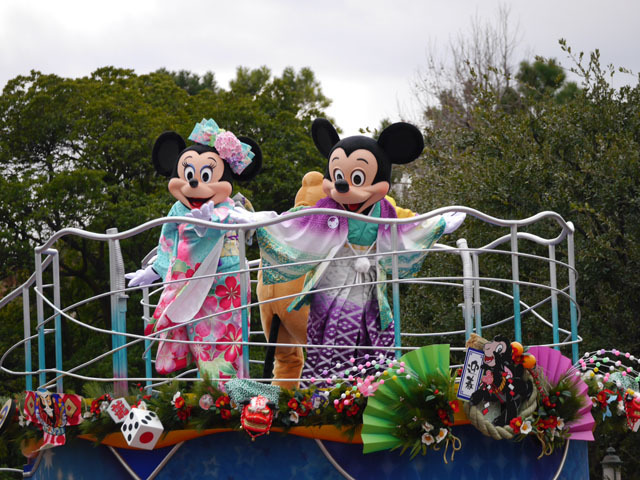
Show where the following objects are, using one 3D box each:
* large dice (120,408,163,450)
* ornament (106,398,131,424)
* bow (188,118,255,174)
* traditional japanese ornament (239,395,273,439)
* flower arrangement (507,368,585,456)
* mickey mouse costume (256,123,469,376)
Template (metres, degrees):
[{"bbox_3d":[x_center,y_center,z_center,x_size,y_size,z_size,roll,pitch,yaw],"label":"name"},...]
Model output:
[{"bbox_3d":[-1.051,1.122,20.400,0.160,0.160,0.160,12,34,-29],"label":"large dice"},{"bbox_3d":[-1.192,1.019,20.500,0.125,0.148,0.050,-35,-2,5],"label":"ornament"},{"bbox_3d":[-0.599,-0.568,20.900,0.390,0.190,0.180,34,-3,9],"label":"bow"},{"bbox_3d":[-0.367,1.043,20.200,0.190,0.250,0.200,8,3,4],"label":"traditional japanese ornament"},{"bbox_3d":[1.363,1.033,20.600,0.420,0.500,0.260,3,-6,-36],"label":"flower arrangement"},{"bbox_3d":[0.229,0.125,21.000,1.300,1.700,0.680,-1,-5,3],"label":"mickey mouse costume"}]

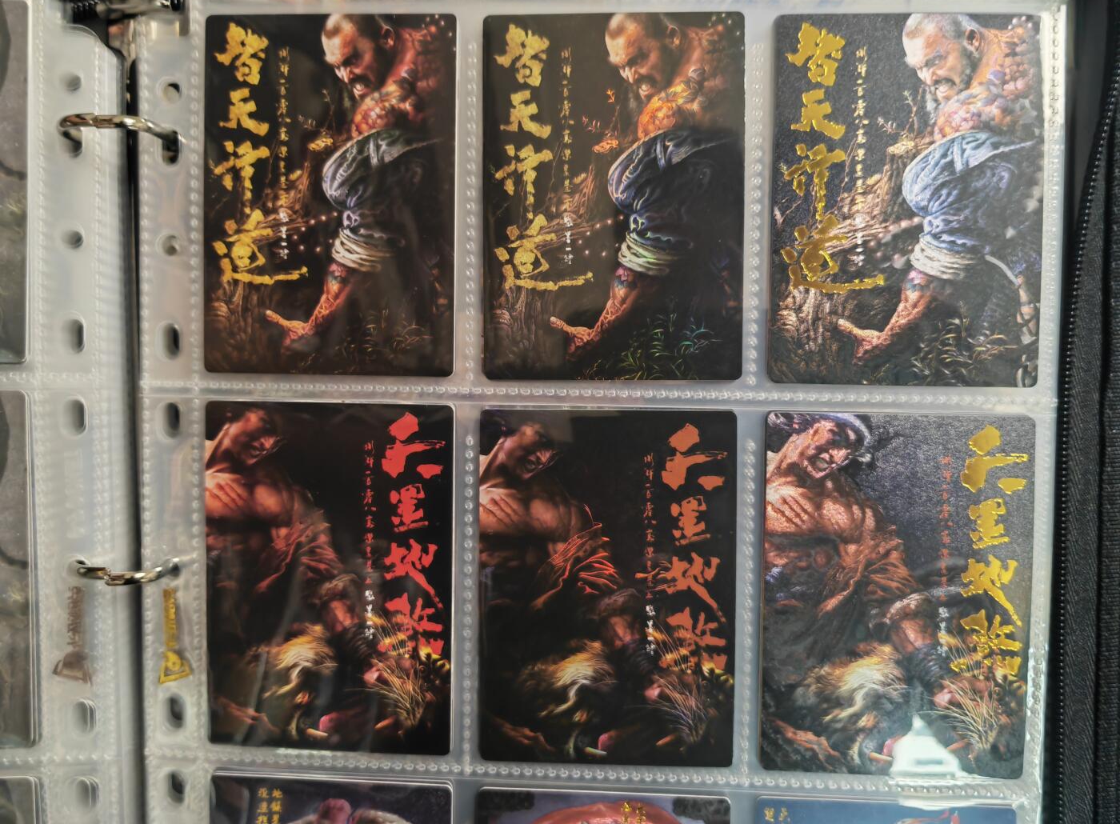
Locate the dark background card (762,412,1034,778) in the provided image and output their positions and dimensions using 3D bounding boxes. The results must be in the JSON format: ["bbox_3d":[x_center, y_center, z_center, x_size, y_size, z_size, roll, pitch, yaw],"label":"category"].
[{"bbox_3d":[0.081,0.044,0.219,0.063,0.001,0.088,1,93,4],"label":"dark background card"}]

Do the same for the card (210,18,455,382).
[{"bbox_3d":[-0.057,-0.053,0.224,0.063,0.001,0.088,1,92,3],"label":"card"}]

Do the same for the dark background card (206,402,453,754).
[{"bbox_3d":[-0.058,0.042,0.228,0.063,0.001,0.088,1,94,4],"label":"dark background card"}]

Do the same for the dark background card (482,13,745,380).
[{"bbox_3d":[0.013,-0.052,0.220,0.063,0.001,0.088,0,92,3],"label":"dark background card"}]

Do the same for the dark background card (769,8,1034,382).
[{"bbox_3d":[0.082,-0.050,0.216,0.063,0.001,0.088,1,91,3],"label":"dark background card"}]

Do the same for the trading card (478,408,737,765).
[{"bbox_3d":[0.011,0.044,0.224,0.063,0.001,0.088,0,93,4],"label":"trading card"}]

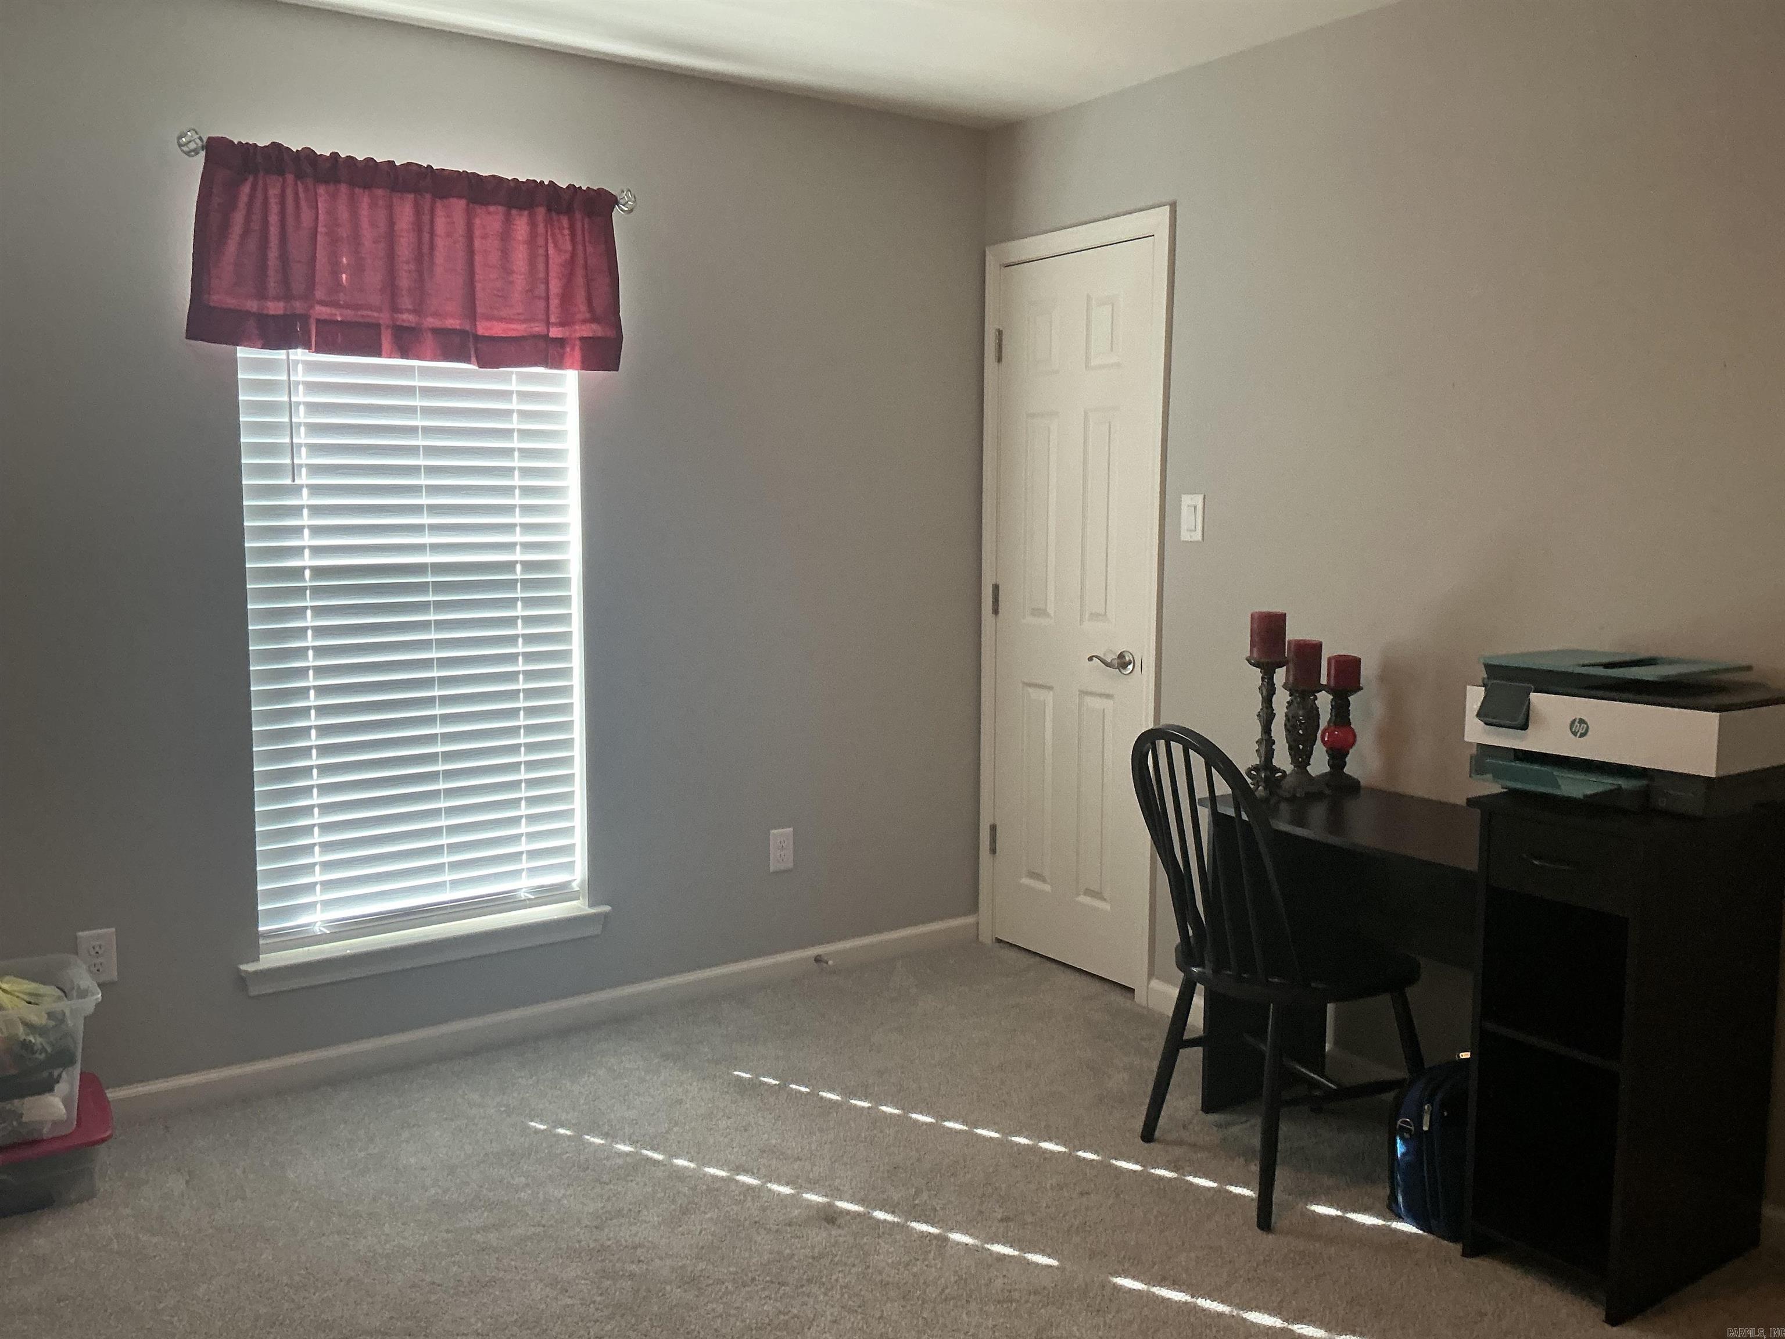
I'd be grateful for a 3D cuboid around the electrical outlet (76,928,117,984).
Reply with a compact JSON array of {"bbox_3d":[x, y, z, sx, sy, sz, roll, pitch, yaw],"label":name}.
[{"bbox_3d":[-1.714,0.621,3.115,0.072,0.116,0.009,-5,8,-35],"label":"electrical outlet"}]

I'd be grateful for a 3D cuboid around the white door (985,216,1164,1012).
[{"bbox_3d":[0.505,-0.153,4.109,0.050,2.050,0.660,-5,8,-35],"label":"white door"}]

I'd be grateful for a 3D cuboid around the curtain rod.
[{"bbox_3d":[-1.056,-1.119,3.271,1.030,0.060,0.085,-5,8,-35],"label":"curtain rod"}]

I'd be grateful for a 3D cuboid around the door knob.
[{"bbox_3d":[0.593,-0.019,3.923,0.060,0.066,0.133,-5,8,-35],"label":"door knob"}]

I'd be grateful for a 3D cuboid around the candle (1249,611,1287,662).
[{"bbox_3d":[0.824,-0.072,3.166,0.078,0.101,0.078,-5,8,-35],"label":"candle"}]

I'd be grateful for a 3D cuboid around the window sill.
[{"bbox_3d":[-1.125,0.680,3.551,0.893,0.068,0.110,-5,8,-35],"label":"window sill"}]

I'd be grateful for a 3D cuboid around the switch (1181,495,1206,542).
[{"bbox_3d":[0.761,-0.386,3.682,0.010,0.116,0.074,-5,8,-35],"label":"switch"}]

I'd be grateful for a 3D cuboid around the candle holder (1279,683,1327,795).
[{"bbox_3d":[0.913,0.157,3.221,0.105,0.243,0.105,-5,8,-35],"label":"candle holder"}]

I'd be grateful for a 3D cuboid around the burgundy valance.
[{"bbox_3d":[-1.072,-0.923,3.274,0.985,0.430,0.085,-5,8,-35],"label":"burgundy valance"}]

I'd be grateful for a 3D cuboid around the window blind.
[{"bbox_3d":[-1.148,-0.213,3.488,0.790,1.650,0.055,-5,8,-35],"label":"window blind"}]

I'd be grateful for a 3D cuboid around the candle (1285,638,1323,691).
[{"bbox_3d":[0.914,-0.012,3.201,0.079,0.100,0.079,-5,8,-35],"label":"candle"}]

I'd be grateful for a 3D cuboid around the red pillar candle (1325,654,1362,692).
[{"bbox_3d":[1.021,0.008,3.265,0.076,0.073,0.076,-5,8,-35],"label":"red pillar candle"}]

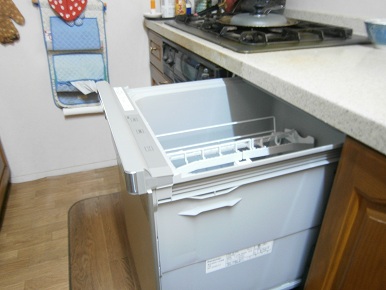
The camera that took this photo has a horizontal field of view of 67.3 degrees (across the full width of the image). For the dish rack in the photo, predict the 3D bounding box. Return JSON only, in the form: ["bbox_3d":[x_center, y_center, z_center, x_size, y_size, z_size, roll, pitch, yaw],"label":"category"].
[{"bbox_3d":[0.105,0.020,0.644,0.360,0.107,0.190,-10,30,-18],"label":"dish rack"}]

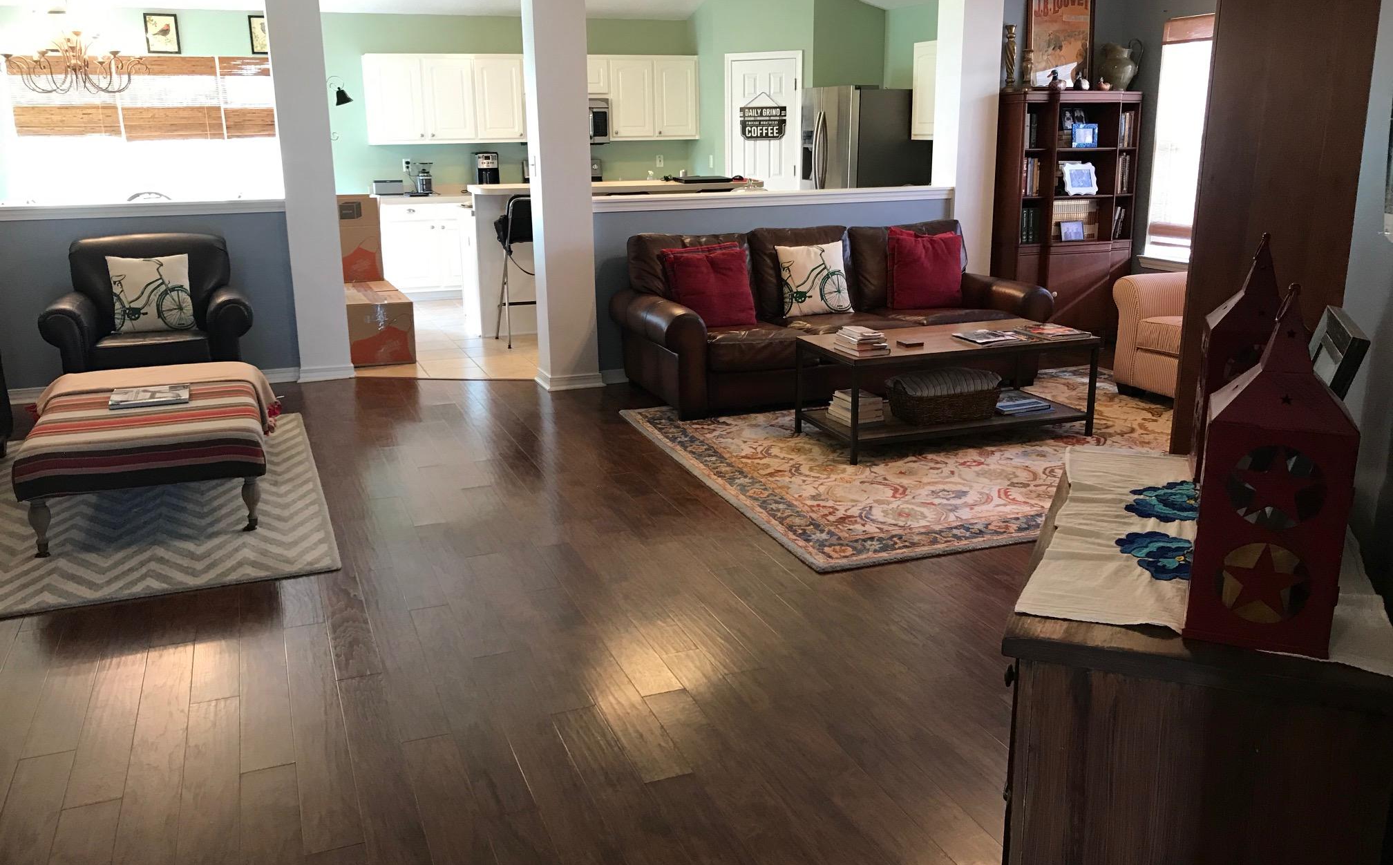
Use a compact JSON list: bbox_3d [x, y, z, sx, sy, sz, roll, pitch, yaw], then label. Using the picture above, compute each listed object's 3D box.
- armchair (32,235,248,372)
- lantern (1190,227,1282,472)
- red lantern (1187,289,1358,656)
[{"bbox_3d":[-2.919,-0.566,6.099,0.985,0.950,0.890,-6,16,-20],"label":"armchair"},{"bbox_3d":[1.133,-0.159,2.290,0.182,0.497,0.182,5,16,19],"label":"lantern"},{"bbox_3d":[0.796,0.040,1.554,0.178,0.482,0.178,6,16,23],"label":"red lantern"}]

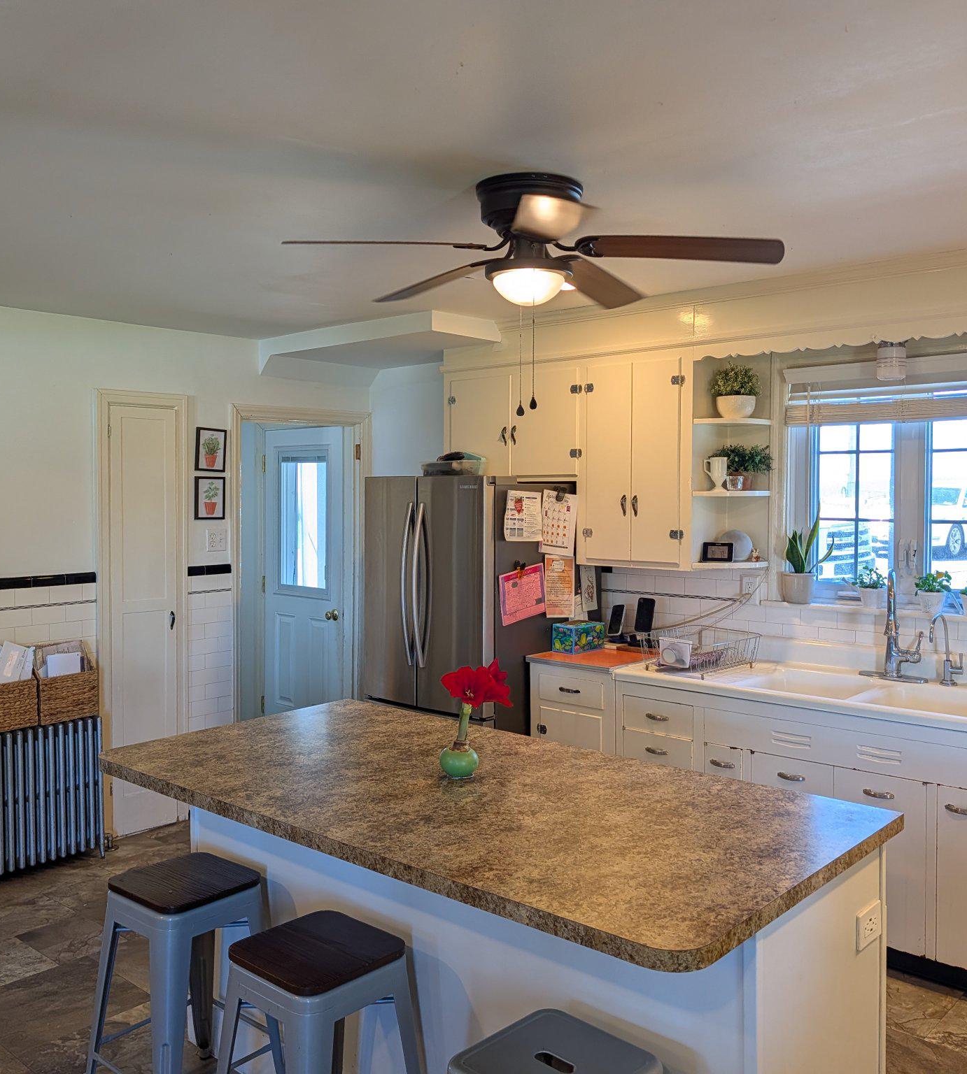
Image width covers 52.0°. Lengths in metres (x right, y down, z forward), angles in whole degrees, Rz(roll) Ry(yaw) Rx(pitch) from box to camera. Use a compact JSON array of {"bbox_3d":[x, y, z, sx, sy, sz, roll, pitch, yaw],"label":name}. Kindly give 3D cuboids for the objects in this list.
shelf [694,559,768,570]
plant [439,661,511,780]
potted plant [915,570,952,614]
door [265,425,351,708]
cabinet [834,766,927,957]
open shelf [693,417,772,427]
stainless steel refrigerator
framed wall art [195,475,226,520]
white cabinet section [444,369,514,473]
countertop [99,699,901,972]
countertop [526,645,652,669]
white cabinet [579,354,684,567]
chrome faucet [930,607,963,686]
[{"bbox_3d":[1.052,0.118,4.208,0.200,0.024,0.305,2,3,42],"label":"shelf"},{"bbox_3d":[-0.021,0.457,2.494,0.185,0.288,0.160,0,2,0],"label":"plant"},{"bbox_3d":[1.730,0.211,3.826,0.130,0.166,0.125,2,3,41],"label":"potted plant"},{"bbox_3d":[-1.121,0.337,6.221,0.775,2.030,0.045,2,3,41],"label":"door"},{"bbox_3d":[1.520,1.092,3.580,0.314,0.575,0.550,2,3,41],"label":"cabinet"},{"bbox_3d":[1.057,-0.480,4.182,0.210,0.022,0.305,2,3,42],"label":"open shelf"},{"bbox_3d":[-0.016,0.581,4.703,0.755,1.735,0.890,2,3,41],"label":"stainless steel refrigerator"},{"bbox_3d":[-1.379,-0.192,4.999,0.020,0.212,0.168,2,3,42],"label":"framed wall art"},{"bbox_3d":[0.063,-0.566,5.110,0.462,0.533,0.310,2,3,41],"label":"white cabinet section"},{"bbox_3d":[-0.072,0.622,2.457,1.845,0.039,0.965,2,3,41],"label":"countertop"},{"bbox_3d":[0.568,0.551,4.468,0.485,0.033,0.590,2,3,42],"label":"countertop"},{"bbox_3d":[0.748,-0.322,4.472,0.565,0.895,0.310,2,3,41],"label":"white cabinet"},{"bbox_3d":[1.701,0.414,3.644,0.155,0.270,0.090,-1,2,-37],"label":"chrome faucet"}]

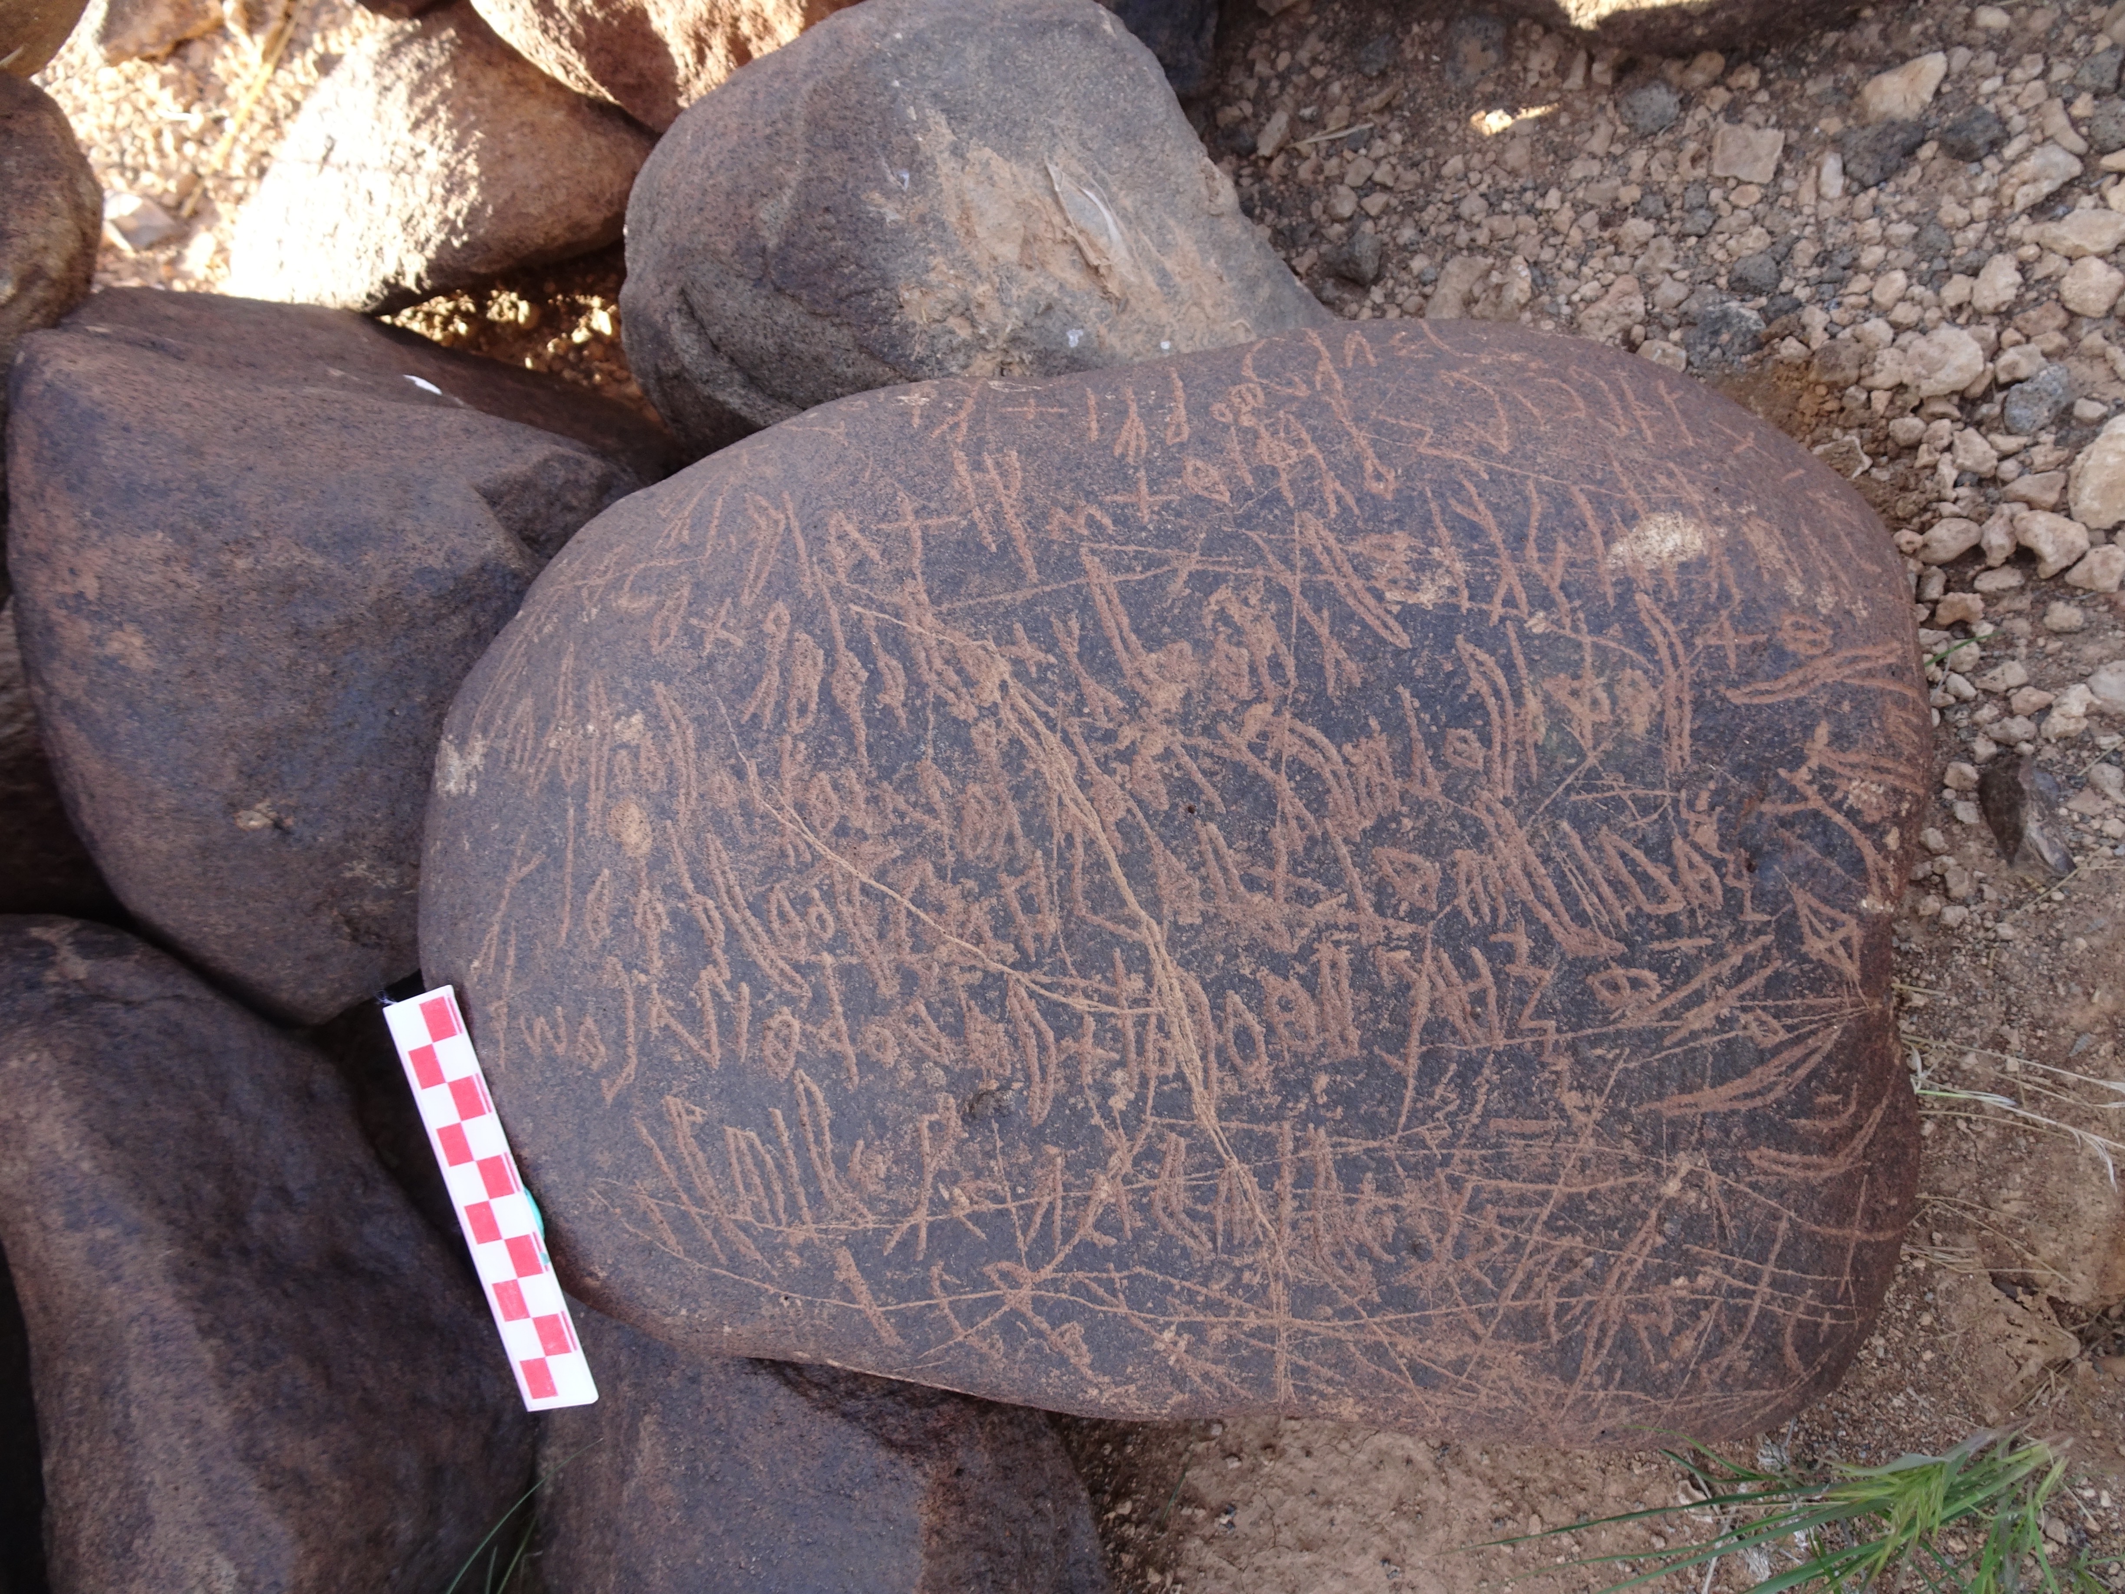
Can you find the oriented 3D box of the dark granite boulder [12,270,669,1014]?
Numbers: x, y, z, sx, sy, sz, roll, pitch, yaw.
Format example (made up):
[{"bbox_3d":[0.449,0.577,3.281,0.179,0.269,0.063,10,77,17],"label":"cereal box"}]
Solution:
[{"bbox_3d":[-0.204,-0.041,0.430,0.205,0.170,0.210,0,65,0],"label":"dark granite boulder"}]

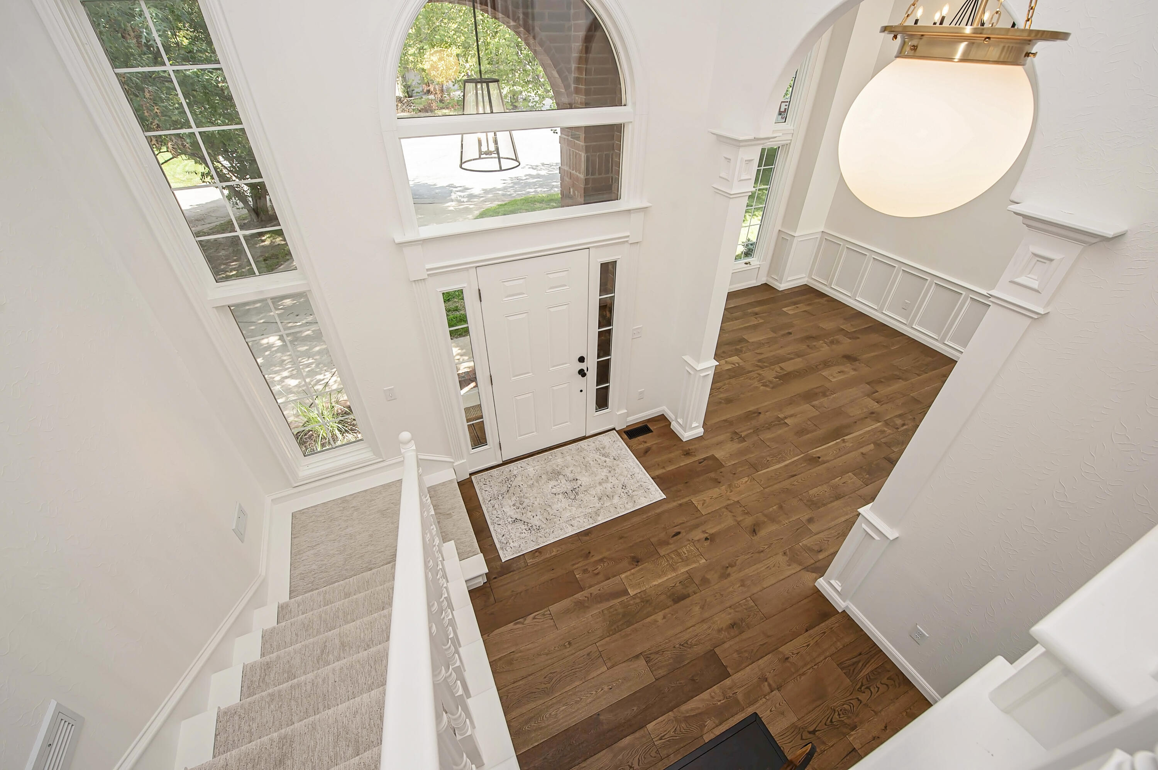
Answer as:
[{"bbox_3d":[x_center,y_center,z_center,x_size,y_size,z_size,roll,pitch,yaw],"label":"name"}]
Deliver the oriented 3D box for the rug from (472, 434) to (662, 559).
[{"bbox_3d":[-0.114,0.967,4.287,1.574,0.012,1.008,-15,39,-19],"label":"rug"}]

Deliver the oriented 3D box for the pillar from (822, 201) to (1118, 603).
[{"bbox_3d":[1.997,0.453,2.615,0.360,2.820,0.340,-15,39,-19],"label":"pillar"}]

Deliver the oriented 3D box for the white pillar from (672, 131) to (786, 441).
[{"bbox_3d":[1.182,-0.646,4.062,0.360,2.870,0.340,-15,39,-19],"label":"white pillar"}]

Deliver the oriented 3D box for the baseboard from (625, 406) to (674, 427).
[{"bbox_3d":[0.804,0.403,4.957,0.500,0.120,0.240,-15,39,-19],"label":"baseboard"}]

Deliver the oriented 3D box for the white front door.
[{"bbox_3d":[-0.343,-0.169,4.075,0.922,2.035,0.050,-15,39,-19],"label":"white front door"}]

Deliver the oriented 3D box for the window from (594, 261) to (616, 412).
[{"bbox_3d":[0.244,-0.388,4.235,0.155,1.630,0.040,-15,39,-19],"label":"window"}]

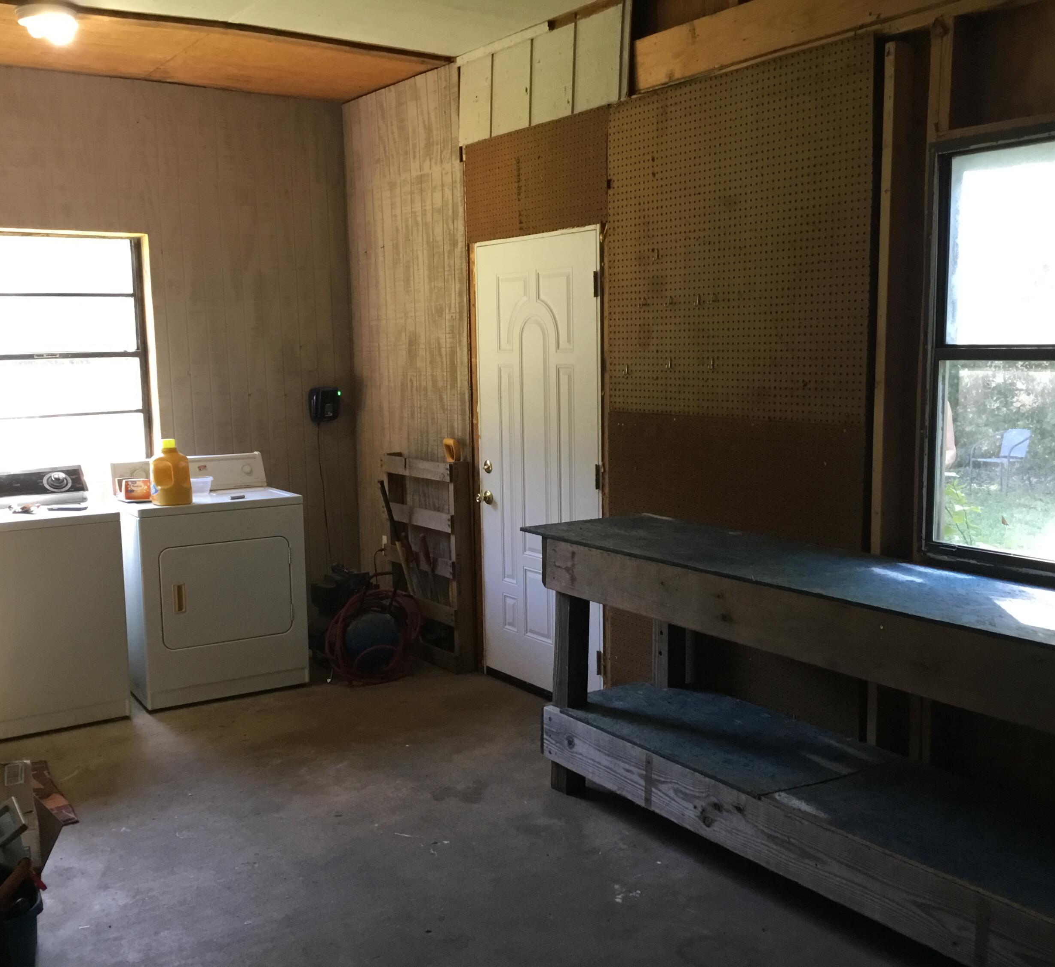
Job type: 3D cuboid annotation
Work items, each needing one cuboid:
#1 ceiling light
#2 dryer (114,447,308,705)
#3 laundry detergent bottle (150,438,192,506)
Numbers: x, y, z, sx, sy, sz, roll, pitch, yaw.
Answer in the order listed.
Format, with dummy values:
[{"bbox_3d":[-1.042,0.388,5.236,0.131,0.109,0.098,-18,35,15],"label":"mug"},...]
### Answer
[{"bbox_3d":[-1.834,-1.742,4.418,0.220,0.115,0.220,-6,10,-35],"label":"ceiling light"},{"bbox_3d":[-1.534,0.426,5.543,0.738,1.070,0.690,-5,9,-30],"label":"dryer"},{"bbox_3d":[-1.623,-0.056,5.235,0.175,0.290,0.130,6,11,42],"label":"laundry detergent bottle"}]

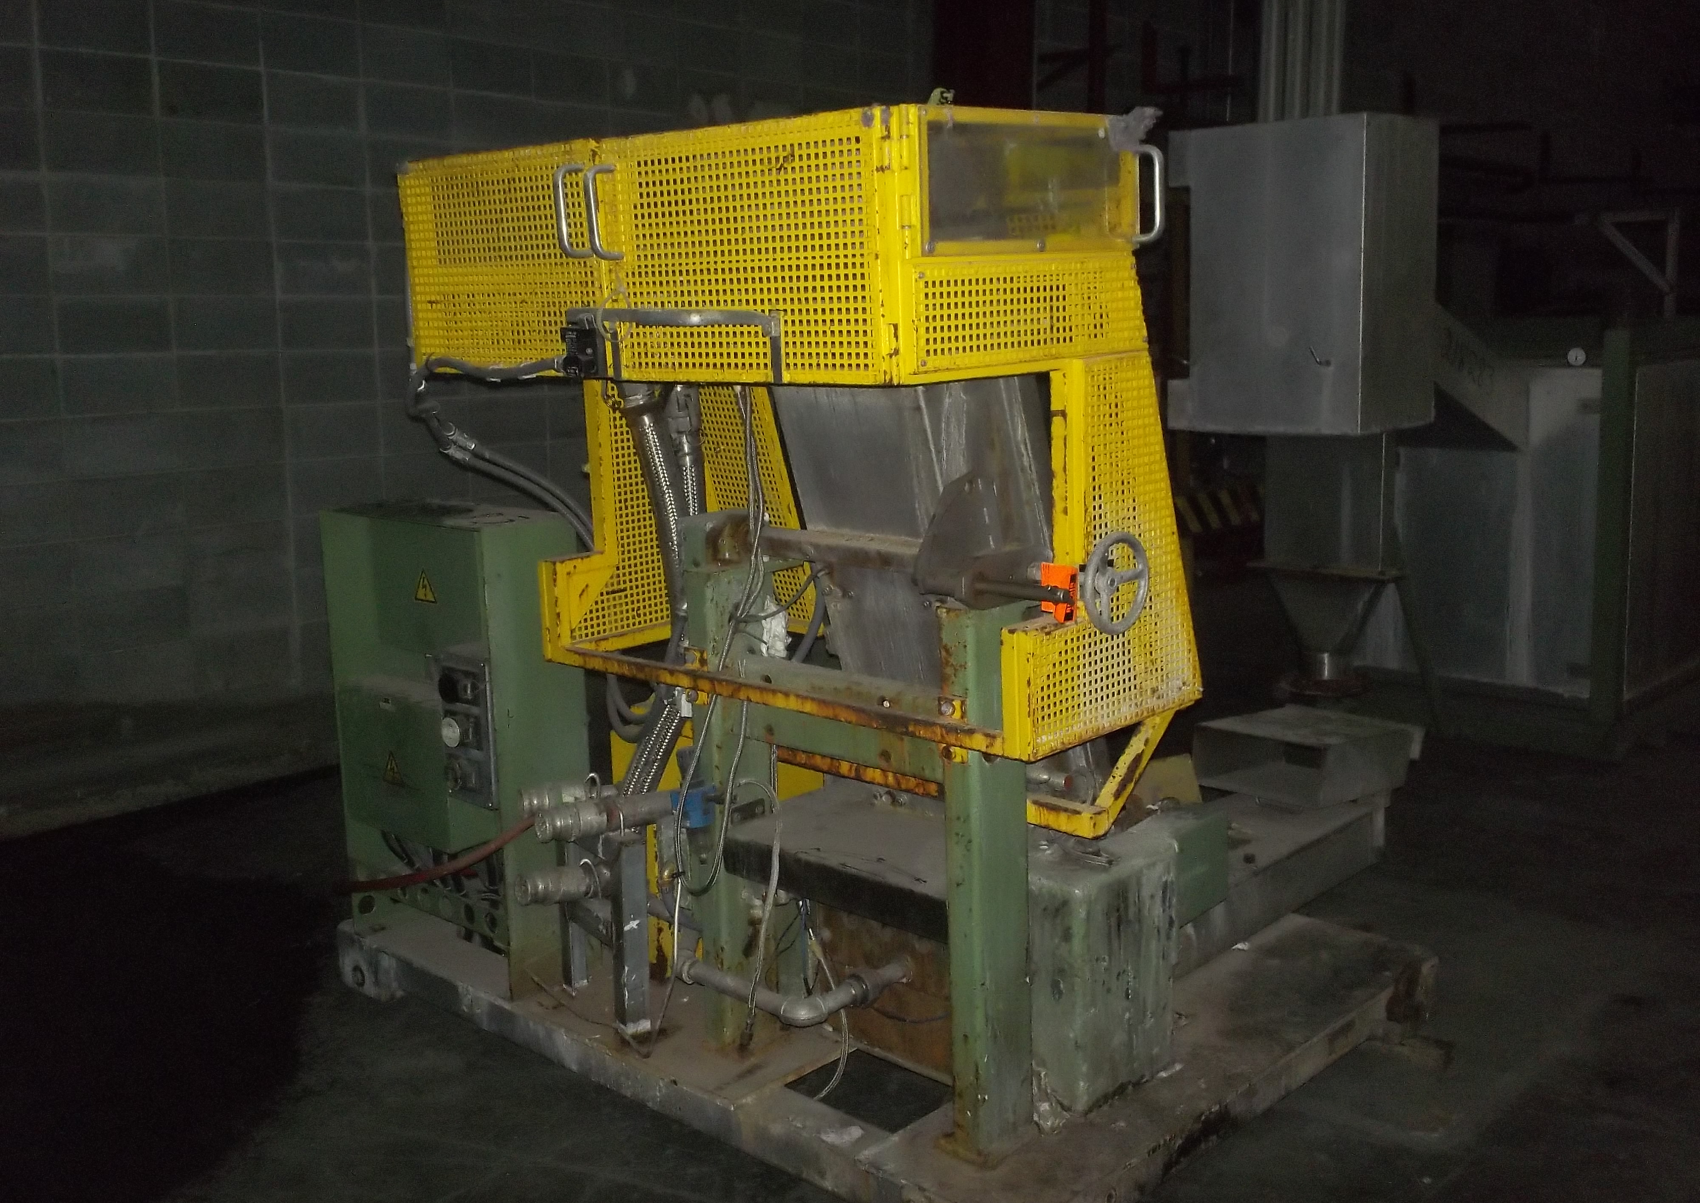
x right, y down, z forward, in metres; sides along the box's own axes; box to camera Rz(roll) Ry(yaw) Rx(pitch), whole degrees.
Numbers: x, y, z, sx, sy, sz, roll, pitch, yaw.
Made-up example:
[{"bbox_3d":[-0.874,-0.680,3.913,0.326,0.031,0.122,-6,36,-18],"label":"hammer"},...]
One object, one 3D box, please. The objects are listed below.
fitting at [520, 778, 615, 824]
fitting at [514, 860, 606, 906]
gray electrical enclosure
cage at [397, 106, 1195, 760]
[{"bbox_3d":[-0.627,0.438,4.148,0.190,0.080,0.074,-7,10,-34],"label":"fitting"},{"bbox_3d":[-0.639,0.620,4.126,0.190,0.080,0.074,-7,10,-34],"label":"fitting"},{"bbox_3d":[1.852,-1.327,7.662,0.897,1.207,0.578,8,12,44],"label":"gray electrical enclosure"},{"bbox_3d":[-0.132,-0.347,3.797,1.450,1.110,0.845,8,12,44],"label":"cage"}]

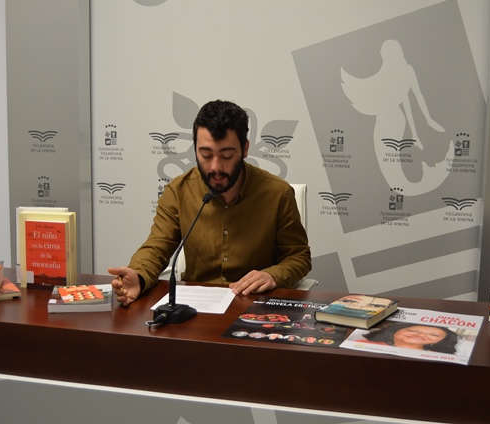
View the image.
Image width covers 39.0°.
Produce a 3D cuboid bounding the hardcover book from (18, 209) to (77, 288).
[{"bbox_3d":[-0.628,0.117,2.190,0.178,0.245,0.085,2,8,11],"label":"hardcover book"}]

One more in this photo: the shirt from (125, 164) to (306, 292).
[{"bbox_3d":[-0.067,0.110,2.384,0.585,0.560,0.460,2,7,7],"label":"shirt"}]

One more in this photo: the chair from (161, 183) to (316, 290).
[{"bbox_3d":[-0.059,0.435,2.524,0.600,1.040,0.620,3,8,14],"label":"chair"}]

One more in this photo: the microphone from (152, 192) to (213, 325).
[{"bbox_3d":[-0.159,0.119,1.940,0.090,0.325,0.280,4,8,20],"label":"microphone"}]

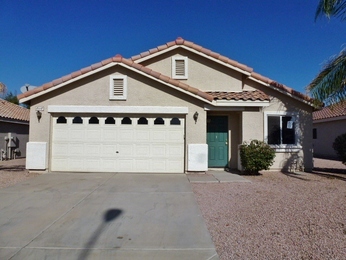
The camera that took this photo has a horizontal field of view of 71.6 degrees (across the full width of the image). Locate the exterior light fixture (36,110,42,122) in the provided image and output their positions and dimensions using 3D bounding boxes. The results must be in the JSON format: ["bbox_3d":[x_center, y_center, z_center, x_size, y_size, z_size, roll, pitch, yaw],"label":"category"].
[{"bbox_3d":[-4.750,-0.459,8.550,0.190,0.430,0.220,0,-3,0],"label":"exterior light fixture"}]

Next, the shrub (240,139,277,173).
[{"bbox_3d":[2.966,0.963,8.350,1.200,1.200,1.100,0,-3,0],"label":"shrub"}]

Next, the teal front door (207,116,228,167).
[{"bbox_3d":[1.753,0.476,9.520,0.920,2.040,0.080,0,-3,0],"label":"teal front door"}]

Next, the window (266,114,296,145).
[{"bbox_3d":[4.324,0.004,9.550,1.170,1.190,0.100,0,-3,0],"label":"window"}]

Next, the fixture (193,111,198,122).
[{"bbox_3d":[0.823,-0.427,8.550,0.190,0.440,0.220,0,-3,0],"label":"fixture"}]

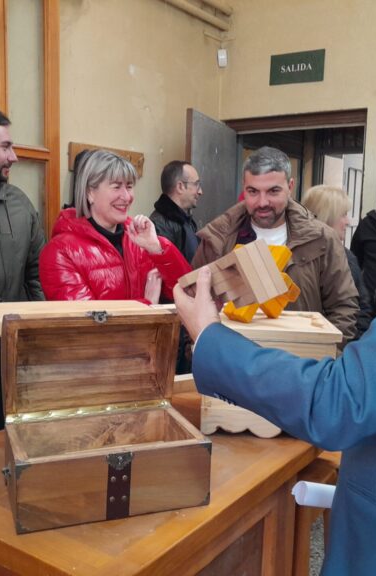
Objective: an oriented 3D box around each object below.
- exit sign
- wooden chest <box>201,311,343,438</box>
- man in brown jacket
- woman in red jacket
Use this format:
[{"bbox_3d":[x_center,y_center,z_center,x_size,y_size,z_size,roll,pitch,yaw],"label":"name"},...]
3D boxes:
[{"bbox_3d":[0.687,-1.383,3.769,0.350,0.187,0.012,4,7,28],"label":"exit sign"},{"bbox_3d":[0.208,0.220,1.633,0.340,0.267,0.345,1,6,3],"label":"wooden chest"},{"bbox_3d":[0.277,0.381,2.003,0.540,1.710,0.350,2,6,7],"label":"man in brown jacket"},{"bbox_3d":[-0.266,0.401,1.975,0.480,1.660,0.360,-2,7,-25],"label":"woman in red jacket"}]

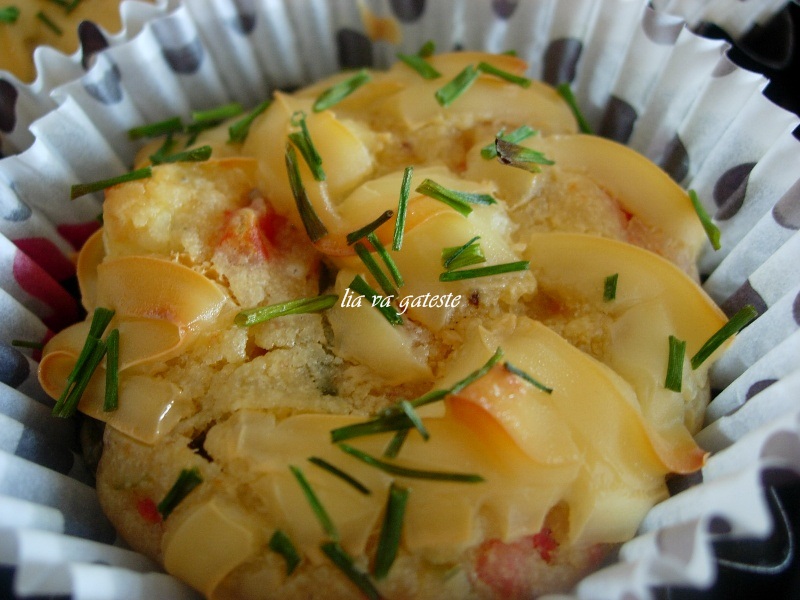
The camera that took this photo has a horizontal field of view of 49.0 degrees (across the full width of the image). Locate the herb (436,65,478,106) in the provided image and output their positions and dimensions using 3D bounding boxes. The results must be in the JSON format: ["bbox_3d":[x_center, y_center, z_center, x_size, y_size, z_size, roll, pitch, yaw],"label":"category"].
[{"bbox_3d":[0.010,-0.038,0.155,0.002,0.002,0.010,34,63,19],"label":"herb"}]

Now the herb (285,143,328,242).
[{"bbox_3d":[-0.015,-0.016,0.133,0.002,0.002,0.017,-18,69,-7],"label":"herb"}]

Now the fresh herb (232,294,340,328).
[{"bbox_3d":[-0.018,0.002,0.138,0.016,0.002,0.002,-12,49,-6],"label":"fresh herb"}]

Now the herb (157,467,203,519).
[{"bbox_3d":[-0.027,0.024,0.108,0.002,0.001,0.006,33,73,20],"label":"herb"}]

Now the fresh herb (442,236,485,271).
[{"bbox_3d":[0.009,-0.006,0.124,0.006,0.002,0.004,-12,58,-7],"label":"fresh herb"}]

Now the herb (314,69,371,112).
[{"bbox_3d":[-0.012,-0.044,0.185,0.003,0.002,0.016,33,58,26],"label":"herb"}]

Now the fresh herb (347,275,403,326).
[{"bbox_3d":[-0.003,0.000,0.120,0.002,0.001,0.008,-41,74,-14],"label":"fresh herb"}]

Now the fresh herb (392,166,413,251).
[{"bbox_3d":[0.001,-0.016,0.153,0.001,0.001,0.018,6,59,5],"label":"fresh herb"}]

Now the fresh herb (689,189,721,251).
[{"bbox_3d":[0.048,-0.013,0.137,0.001,0.001,0.011,-9,63,-10],"label":"fresh herb"}]

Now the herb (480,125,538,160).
[{"bbox_3d":[0.018,-0.026,0.143,0.011,0.001,0.002,-27,53,-23],"label":"herb"}]

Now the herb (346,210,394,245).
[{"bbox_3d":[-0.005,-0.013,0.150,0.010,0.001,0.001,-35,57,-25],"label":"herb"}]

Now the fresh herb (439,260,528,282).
[{"bbox_3d":[0.012,-0.004,0.123,0.013,0.001,0.001,-10,62,-7],"label":"fresh herb"}]

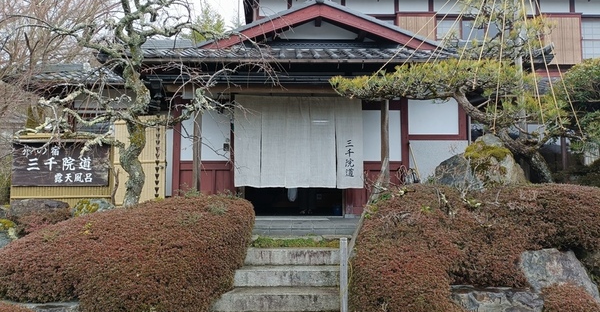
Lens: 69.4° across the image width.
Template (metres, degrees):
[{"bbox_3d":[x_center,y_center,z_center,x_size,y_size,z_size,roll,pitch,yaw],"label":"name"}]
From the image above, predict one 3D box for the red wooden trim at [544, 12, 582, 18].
[{"bbox_3d":[7.024,-3.771,11.654,1.065,0.150,0.120,0,-3,0],"label":"red wooden trim"}]

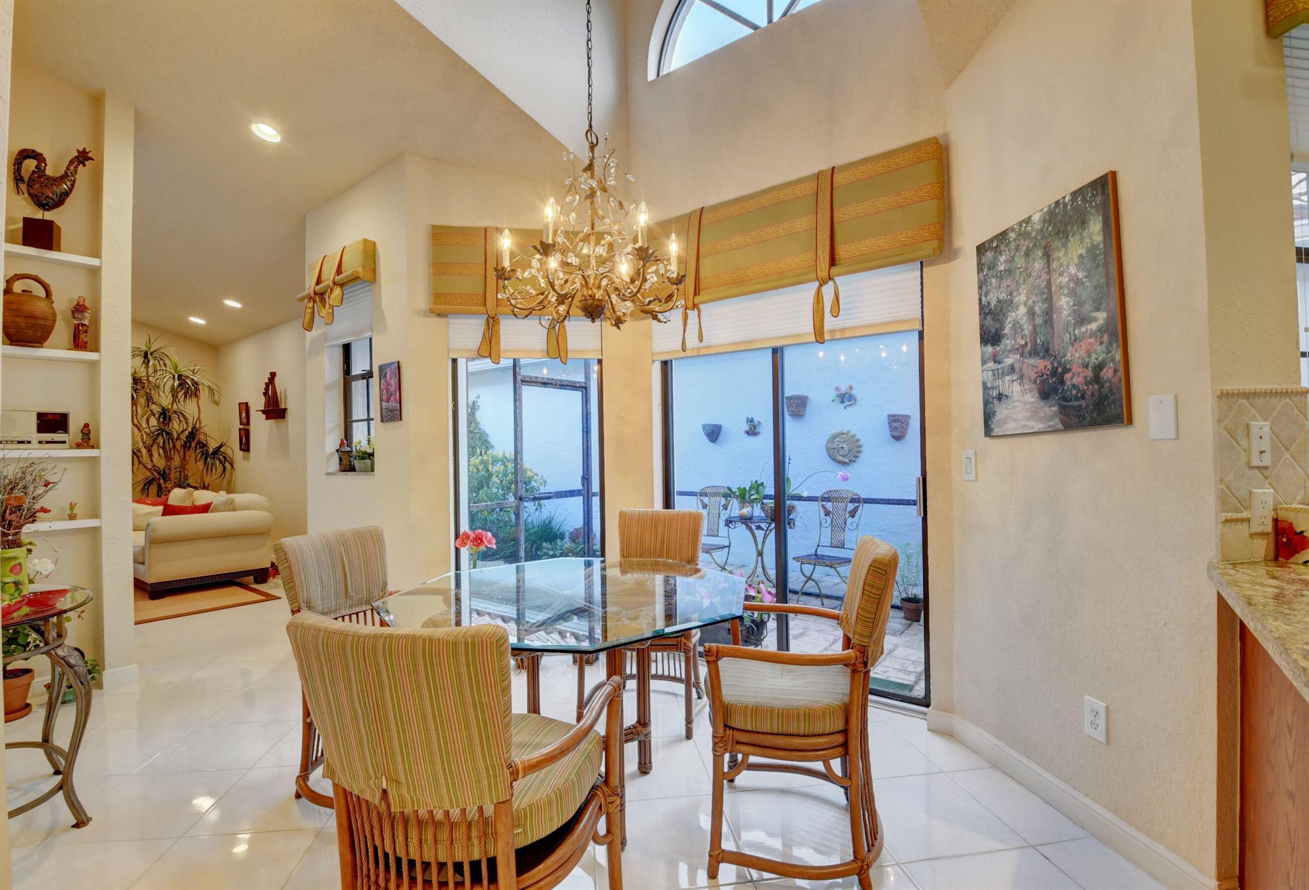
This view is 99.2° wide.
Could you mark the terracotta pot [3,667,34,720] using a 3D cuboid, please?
[{"bbox_3d":[-3.161,1.225,2.725,0.220,0.200,0.220,-1,-1,39],"label":"terracotta pot"}]

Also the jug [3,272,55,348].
[{"bbox_3d":[-3.214,-0.693,2.860,0.200,0.385,0.205,-2,-2,43],"label":"jug"}]

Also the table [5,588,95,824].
[{"bbox_3d":[-2.231,0.902,1.841,0.840,0.720,0.520,-2,-2,37],"label":"table"}]

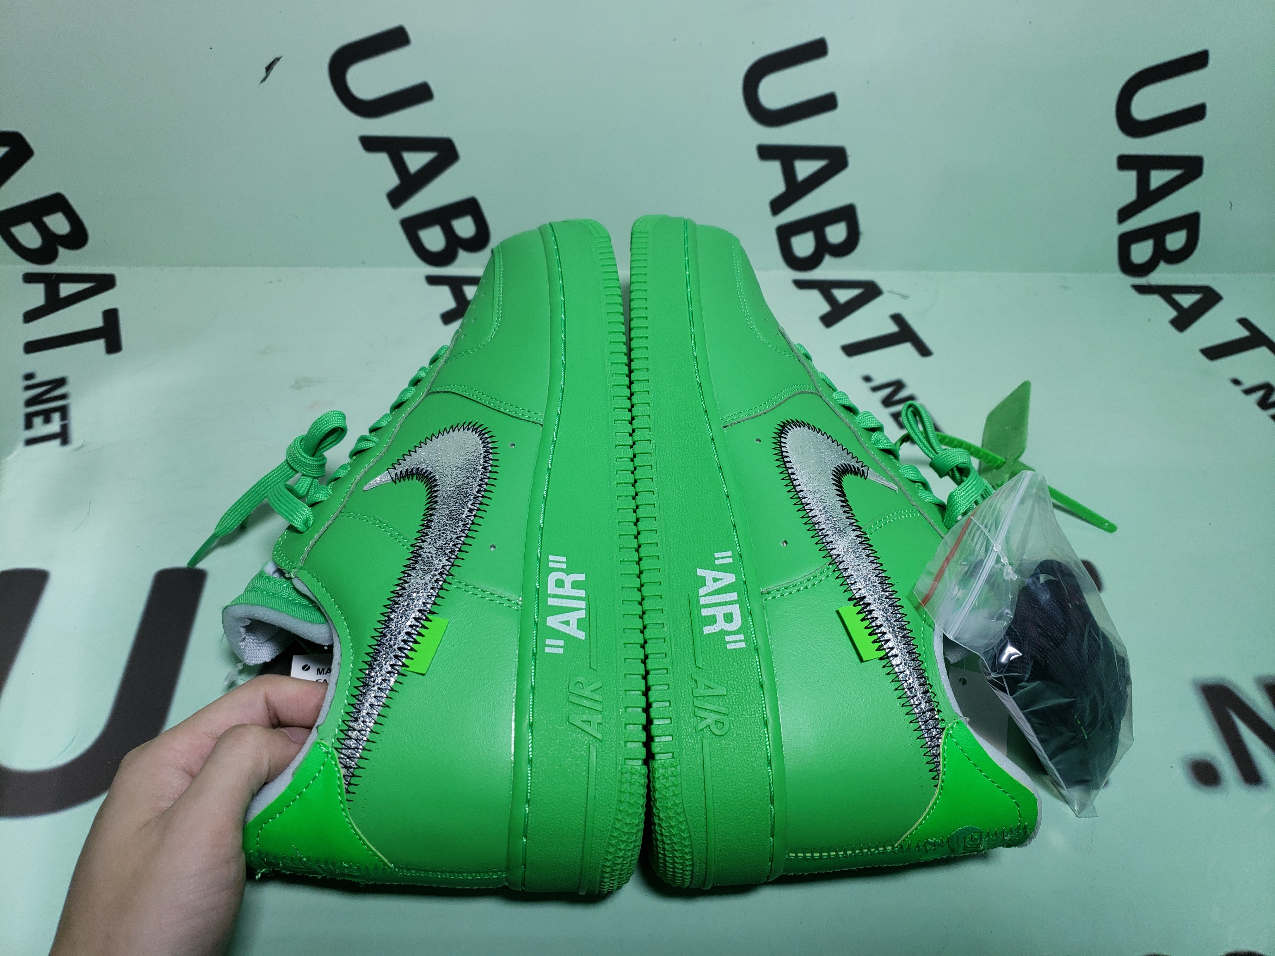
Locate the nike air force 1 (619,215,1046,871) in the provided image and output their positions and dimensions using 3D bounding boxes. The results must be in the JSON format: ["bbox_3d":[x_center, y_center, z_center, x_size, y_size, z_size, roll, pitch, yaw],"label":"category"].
[{"bbox_3d":[0.068,0.004,0.391,0.135,0.110,0.300,-5,58,1],"label":"nike air force 1"}]

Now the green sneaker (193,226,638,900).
[{"bbox_3d":[-0.078,0.005,0.385,0.140,0.110,0.300,4,57,-10],"label":"green sneaker"}]

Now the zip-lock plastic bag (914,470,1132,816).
[{"bbox_3d":[0.149,0.062,0.361,0.075,0.120,0.033,-42,21,-26],"label":"zip-lock plastic bag"}]

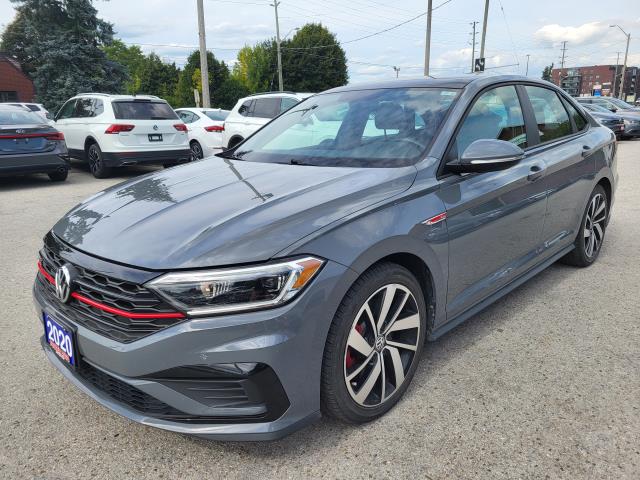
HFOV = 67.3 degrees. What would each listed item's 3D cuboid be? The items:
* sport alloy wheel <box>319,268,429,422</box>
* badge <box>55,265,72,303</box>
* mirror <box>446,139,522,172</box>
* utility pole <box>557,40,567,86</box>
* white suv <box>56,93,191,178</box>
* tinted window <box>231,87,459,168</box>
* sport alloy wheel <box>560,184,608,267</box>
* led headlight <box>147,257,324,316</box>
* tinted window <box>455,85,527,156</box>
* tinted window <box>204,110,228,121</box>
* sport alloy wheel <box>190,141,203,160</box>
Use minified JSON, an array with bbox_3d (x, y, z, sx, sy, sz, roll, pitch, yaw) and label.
[{"bbox_3d":[0.186,0.398,1.963,0.225,0.660,0.660,12,20,43],"label":"sport alloy wheel"},{"bbox_3d":[-0.973,0.164,1.828,0.147,0.147,0.025,12,8,43],"label":"badge"},{"bbox_3d":[0.769,-0.386,2.194,0.240,0.155,0.210,12,20,43],"label":"mirror"},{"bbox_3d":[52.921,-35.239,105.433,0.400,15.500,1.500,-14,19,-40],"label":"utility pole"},{"bbox_3d":[-4.776,-2.484,11.134,1.840,1.680,4.700,-13,19,-40],"label":"white suv"},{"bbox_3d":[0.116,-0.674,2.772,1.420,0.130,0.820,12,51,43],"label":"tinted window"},{"bbox_3d":[2.063,-0.124,3.793,0.225,0.655,0.660,13,20,43],"label":"sport alloy wheel"},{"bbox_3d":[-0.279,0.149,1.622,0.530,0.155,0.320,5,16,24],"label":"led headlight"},{"bbox_3d":[0.904,-0.644,2.553,0.970,0.409,0.090,-15,-4,-44],"label":"tinted window"},{"bbox_3d":[-2.323,-3.117,12.178,1.200,0.120,0.675,-11,43,-36],"label":"tinted window"},{"bbox_3d":[-2.975,-2.140,11.994,0.220,0.635,0.635,-12,18,-36],"label":"sport alloy wheel"}]

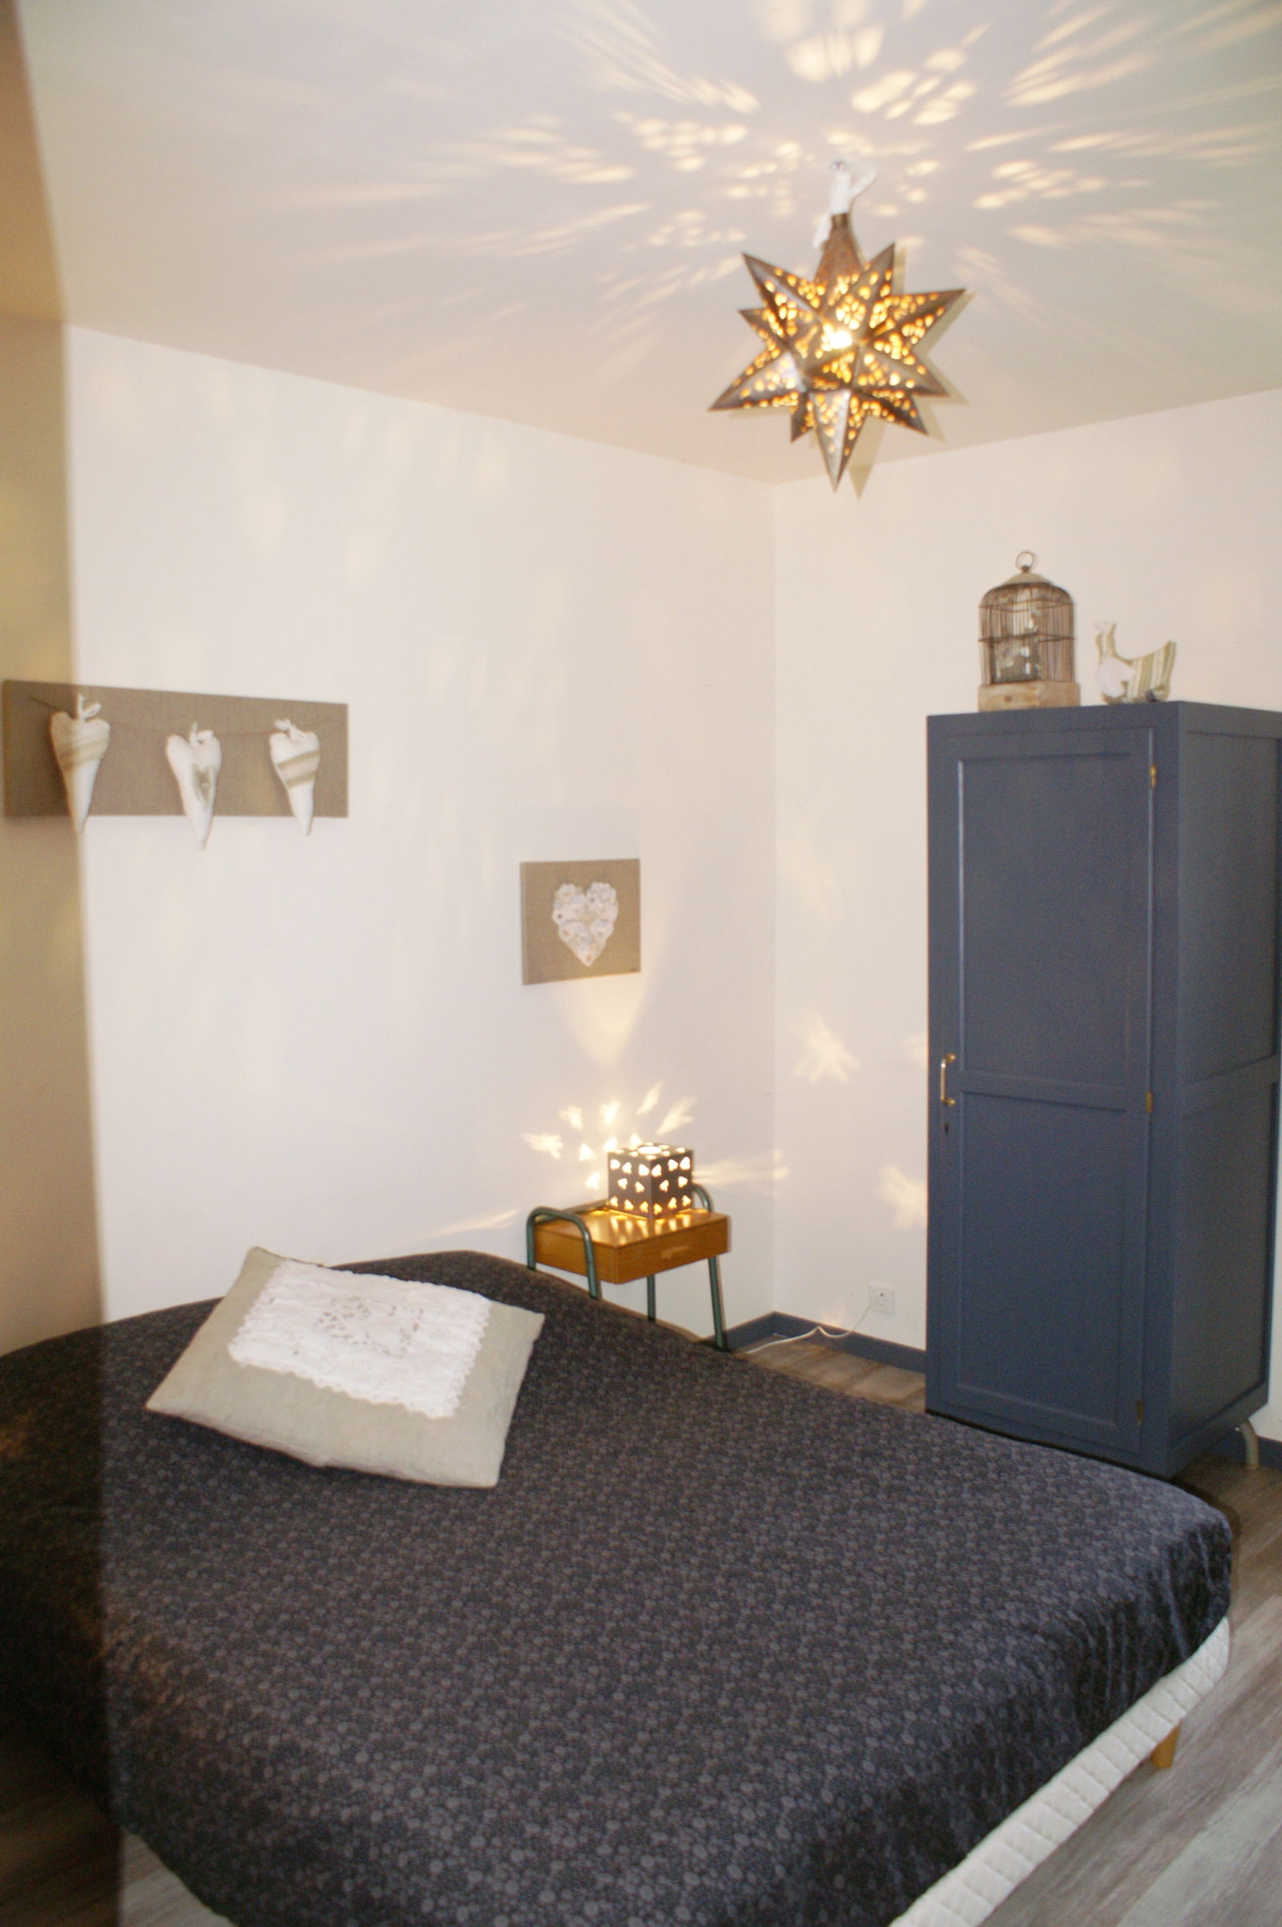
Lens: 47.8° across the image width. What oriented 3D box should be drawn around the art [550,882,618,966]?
[{"bbox_3d":[-0.141,-0.101,3.688,0.018,0.222,0.237,4,8,43],"label":"art"}]

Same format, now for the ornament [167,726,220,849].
[{"bbox_3d":[-0.883,-0.349,2.860,0.042,0.243,0.117,4,8,43],"label":"ornament"}]

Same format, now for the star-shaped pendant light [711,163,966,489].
[{"bbox_3d":[0.288,-0.925,2.105,0.370,0.460,0.370,-1,6,0],"label":"star-shaped pendant light"}]

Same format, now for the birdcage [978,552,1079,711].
[{"bbox_3d":[0.881,-0.743,3.283,0.170,0.380,0.170,4,8,43],"label":"birdcage"}]

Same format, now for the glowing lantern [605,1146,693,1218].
[{"bbox_3d":[0.022,0.559,3.744,0.147,0.147,0.147,4,8,43],"label":"glowing lantern"}]

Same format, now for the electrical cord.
[{"bbox_3d":[0.476,1.061,4.189,0.335,0.180,0.190,4,8,43],"label":"electrical cord"}]

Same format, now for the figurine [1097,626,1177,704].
[{"bbox_3d":[1.033,-0.614,3.015,0.162,0.172,0.055,3,7,35],"label":"figurine"}]

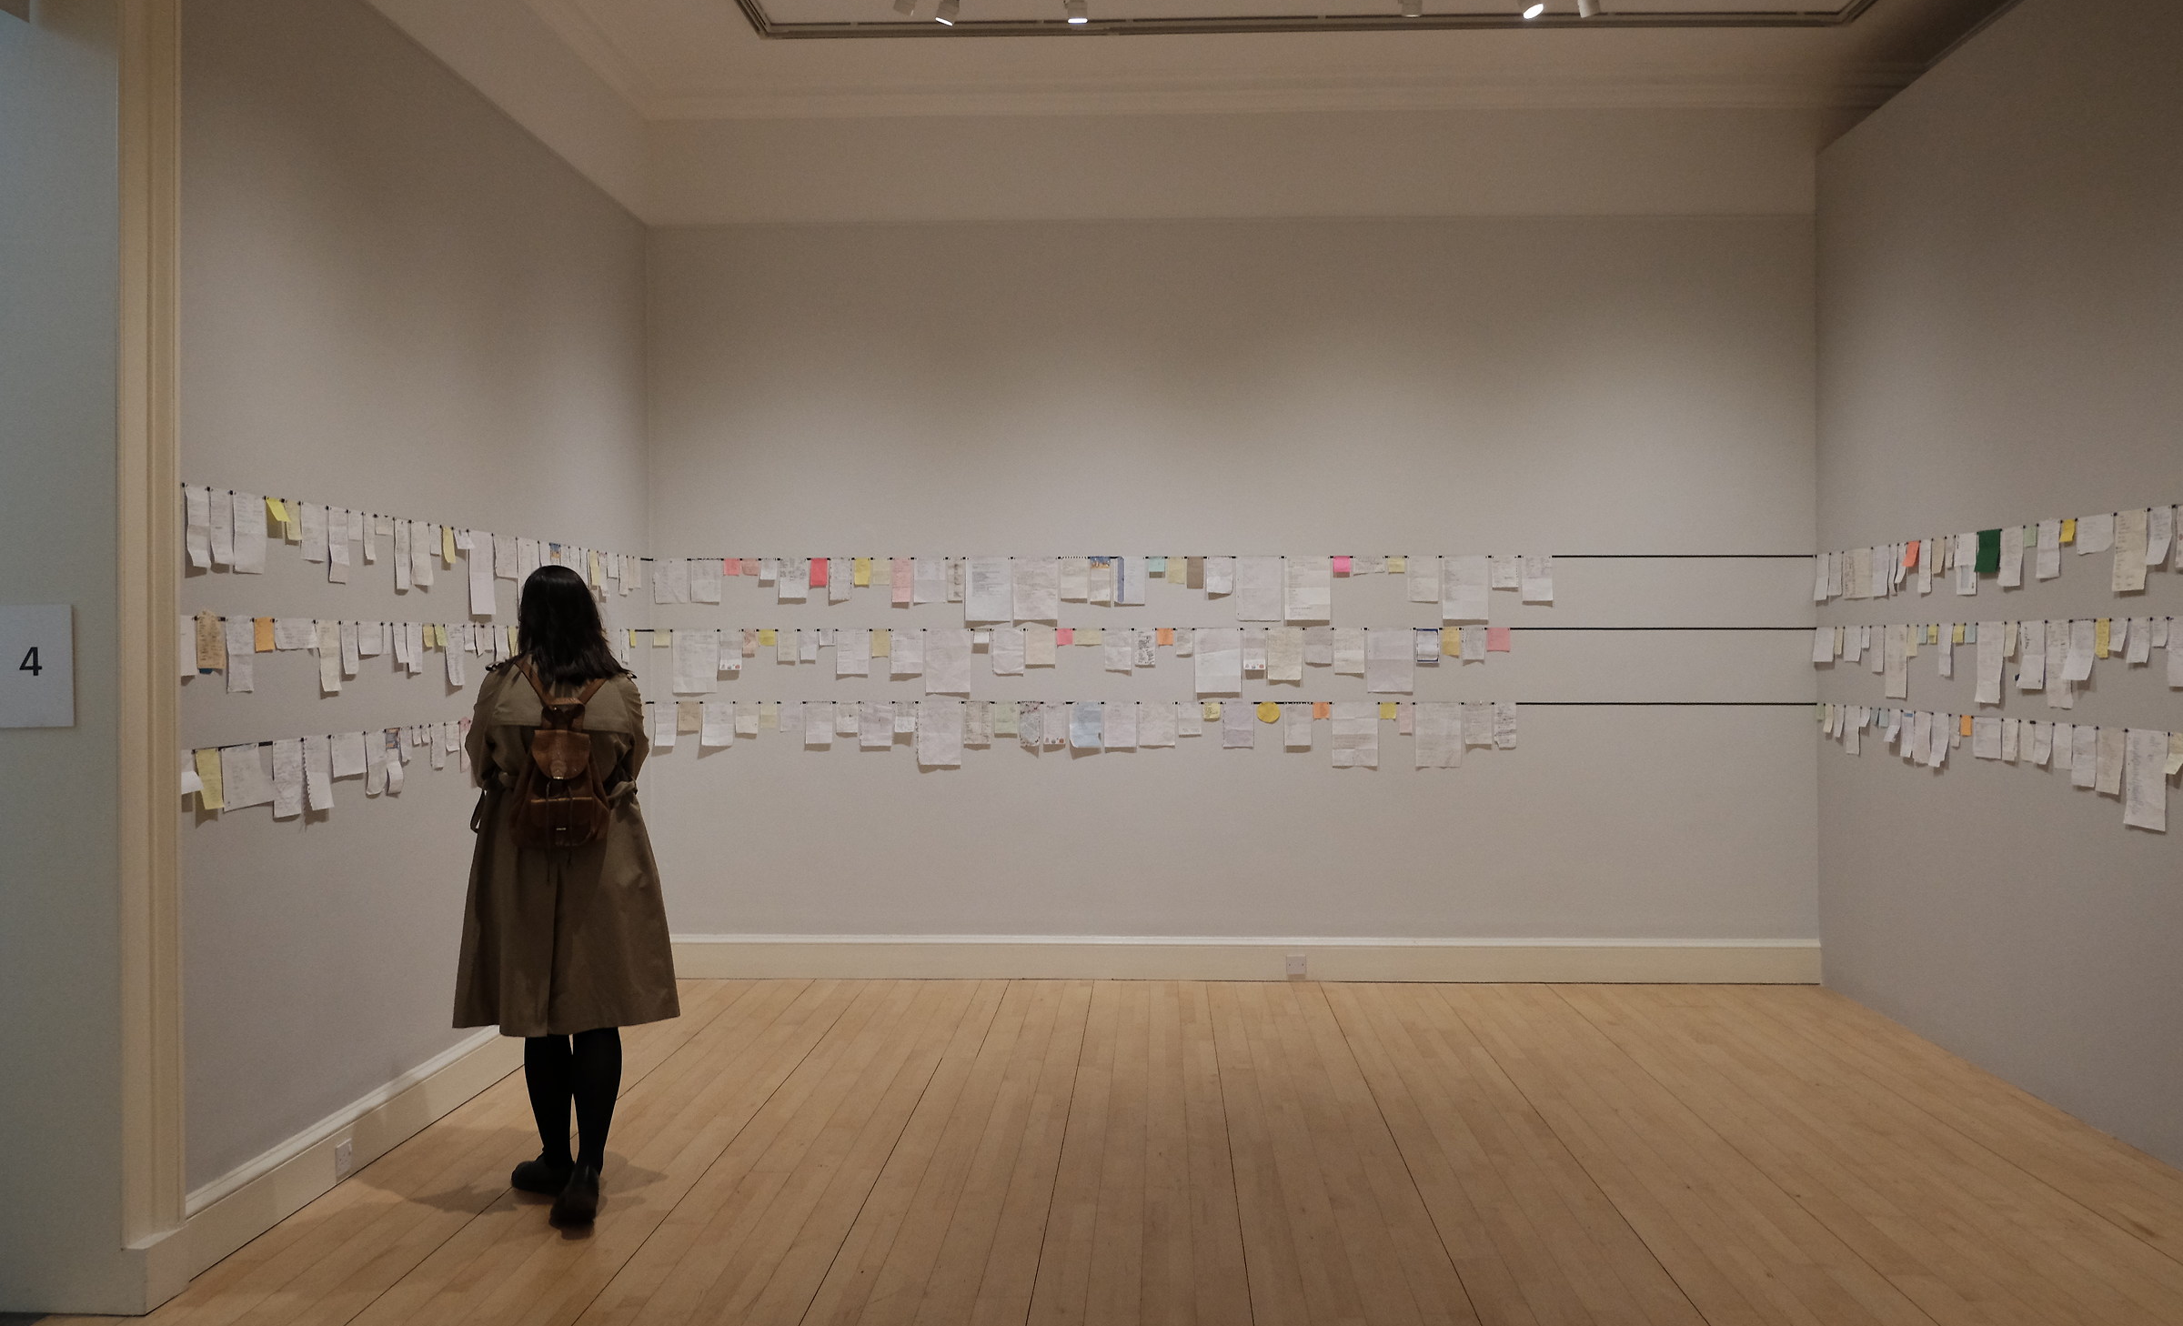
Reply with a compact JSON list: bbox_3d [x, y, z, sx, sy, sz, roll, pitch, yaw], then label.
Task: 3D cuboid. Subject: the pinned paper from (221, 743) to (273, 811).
[{"bbox_3d":[-2.212,0.299,4.297,0.015,0.180,0.235,0,1,2],"label":"pinned paper"}]

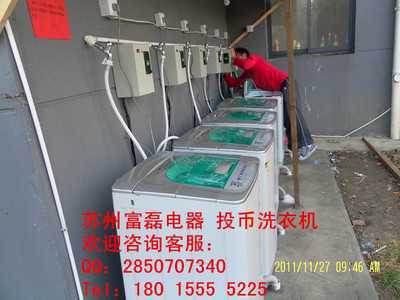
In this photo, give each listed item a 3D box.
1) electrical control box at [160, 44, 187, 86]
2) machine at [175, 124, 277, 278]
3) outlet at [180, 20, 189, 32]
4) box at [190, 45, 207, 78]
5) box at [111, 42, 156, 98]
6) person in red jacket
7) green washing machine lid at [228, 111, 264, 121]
[{"bbox_3d":[-0.208,-0.677,2.594,0.128,0.290,0.220,1,17,16],"label":"electrical control box"},{"bbox_3d":[0.215,0.325,2.186,0.565,0.855,0.535,1,17,16],"label":"machine"},{"bbox_3d":[-0.146,-1.133,2.957,0.045,0.088,0.088,1,17,16],"label":"outlet"},{"bbox_3d":[-0.027,-0.859,3.187,0.125,0.288,0.220,1,17,16],"label":"box"},{"bbox_3d":[-0.396,-0.487,1.975,0.132,0.290,0.220,1,17,16],"label":"box"},{"bbox_3d":[0.933,-0.600,4.275,1.170,1.500,0.520,1,17,16],"label":"person in red jacket"},{"bbox_3d":[0.385,-0.294,2.711,0.280,0.030,0.380,1,17,16],"label":"green washing machine lid"}]

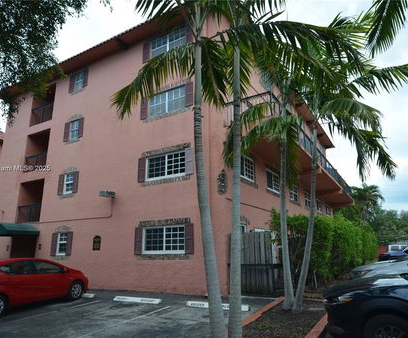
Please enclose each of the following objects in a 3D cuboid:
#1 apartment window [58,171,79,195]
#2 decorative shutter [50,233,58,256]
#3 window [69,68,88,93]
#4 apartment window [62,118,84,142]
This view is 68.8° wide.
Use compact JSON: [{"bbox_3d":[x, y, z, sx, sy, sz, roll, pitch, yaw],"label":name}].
[{"bbox_3d":[-6.550,0.712,14.360,1.411,1.054,0.100,-9,-16,28],"label":"apartment window"},{"bbox_3d":[-7.005,3.532,13.935,0.465,1.038,0.050,-9,-17,29],"label":"decorative shutter"},{"bbox_3d":[-6.663,-4.686,15.833,1.418,1.085,0.120,-9,-17,29],"label":"window"},{"bbox_3d":[-6.588,-1.971,15.052,1.411,1.054,0.100,-9,-16,28],"label":"apartment window"}]

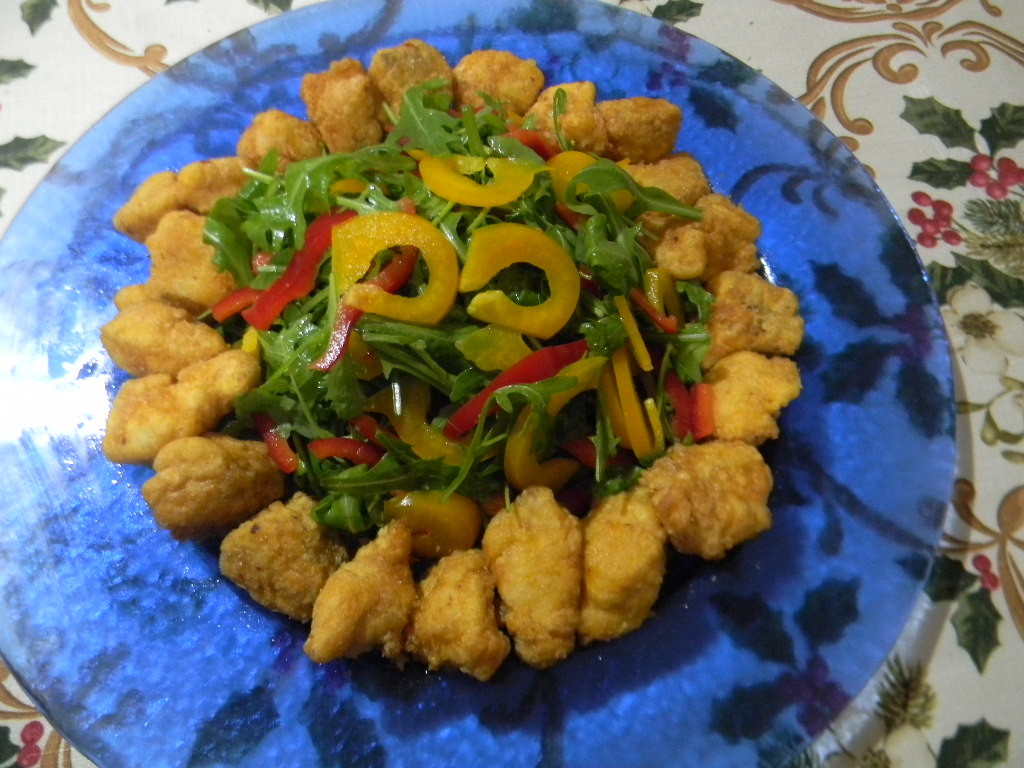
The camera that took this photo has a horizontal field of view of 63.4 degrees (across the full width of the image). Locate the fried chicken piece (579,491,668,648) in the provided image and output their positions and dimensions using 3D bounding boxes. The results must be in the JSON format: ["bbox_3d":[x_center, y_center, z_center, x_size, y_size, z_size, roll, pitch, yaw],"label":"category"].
[{"bbox_3d":[0.035,0.059,0.272,0.028,0.028,0.053,13,64,6],"label":"fried chicken piece"}]

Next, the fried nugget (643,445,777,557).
[{"bbox_3d":[0.069,0.039,0.290,0.042,0.031,0.039,-14,64,-7],"label":"fried nugget"}]

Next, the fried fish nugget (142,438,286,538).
[{"bbox_3d":[-0.104,0.035,0.290,0.045,0.026,0.033,-17,65,-9],"label":"fried fish nugget"}]

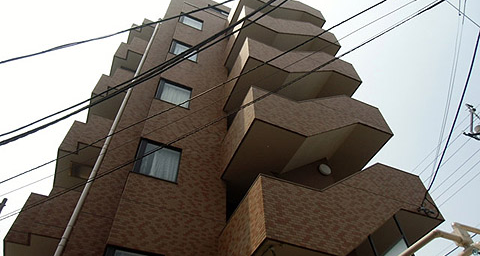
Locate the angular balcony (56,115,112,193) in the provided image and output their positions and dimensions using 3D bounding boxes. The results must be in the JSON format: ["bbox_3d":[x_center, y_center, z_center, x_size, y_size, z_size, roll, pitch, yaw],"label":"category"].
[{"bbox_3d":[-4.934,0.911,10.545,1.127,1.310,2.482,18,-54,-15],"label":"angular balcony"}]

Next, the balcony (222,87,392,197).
[{"bbox_3d":[1.952,0.343,9.496,4.478,2.842,2.082,18,-54,-15],"label":"balcony"}]

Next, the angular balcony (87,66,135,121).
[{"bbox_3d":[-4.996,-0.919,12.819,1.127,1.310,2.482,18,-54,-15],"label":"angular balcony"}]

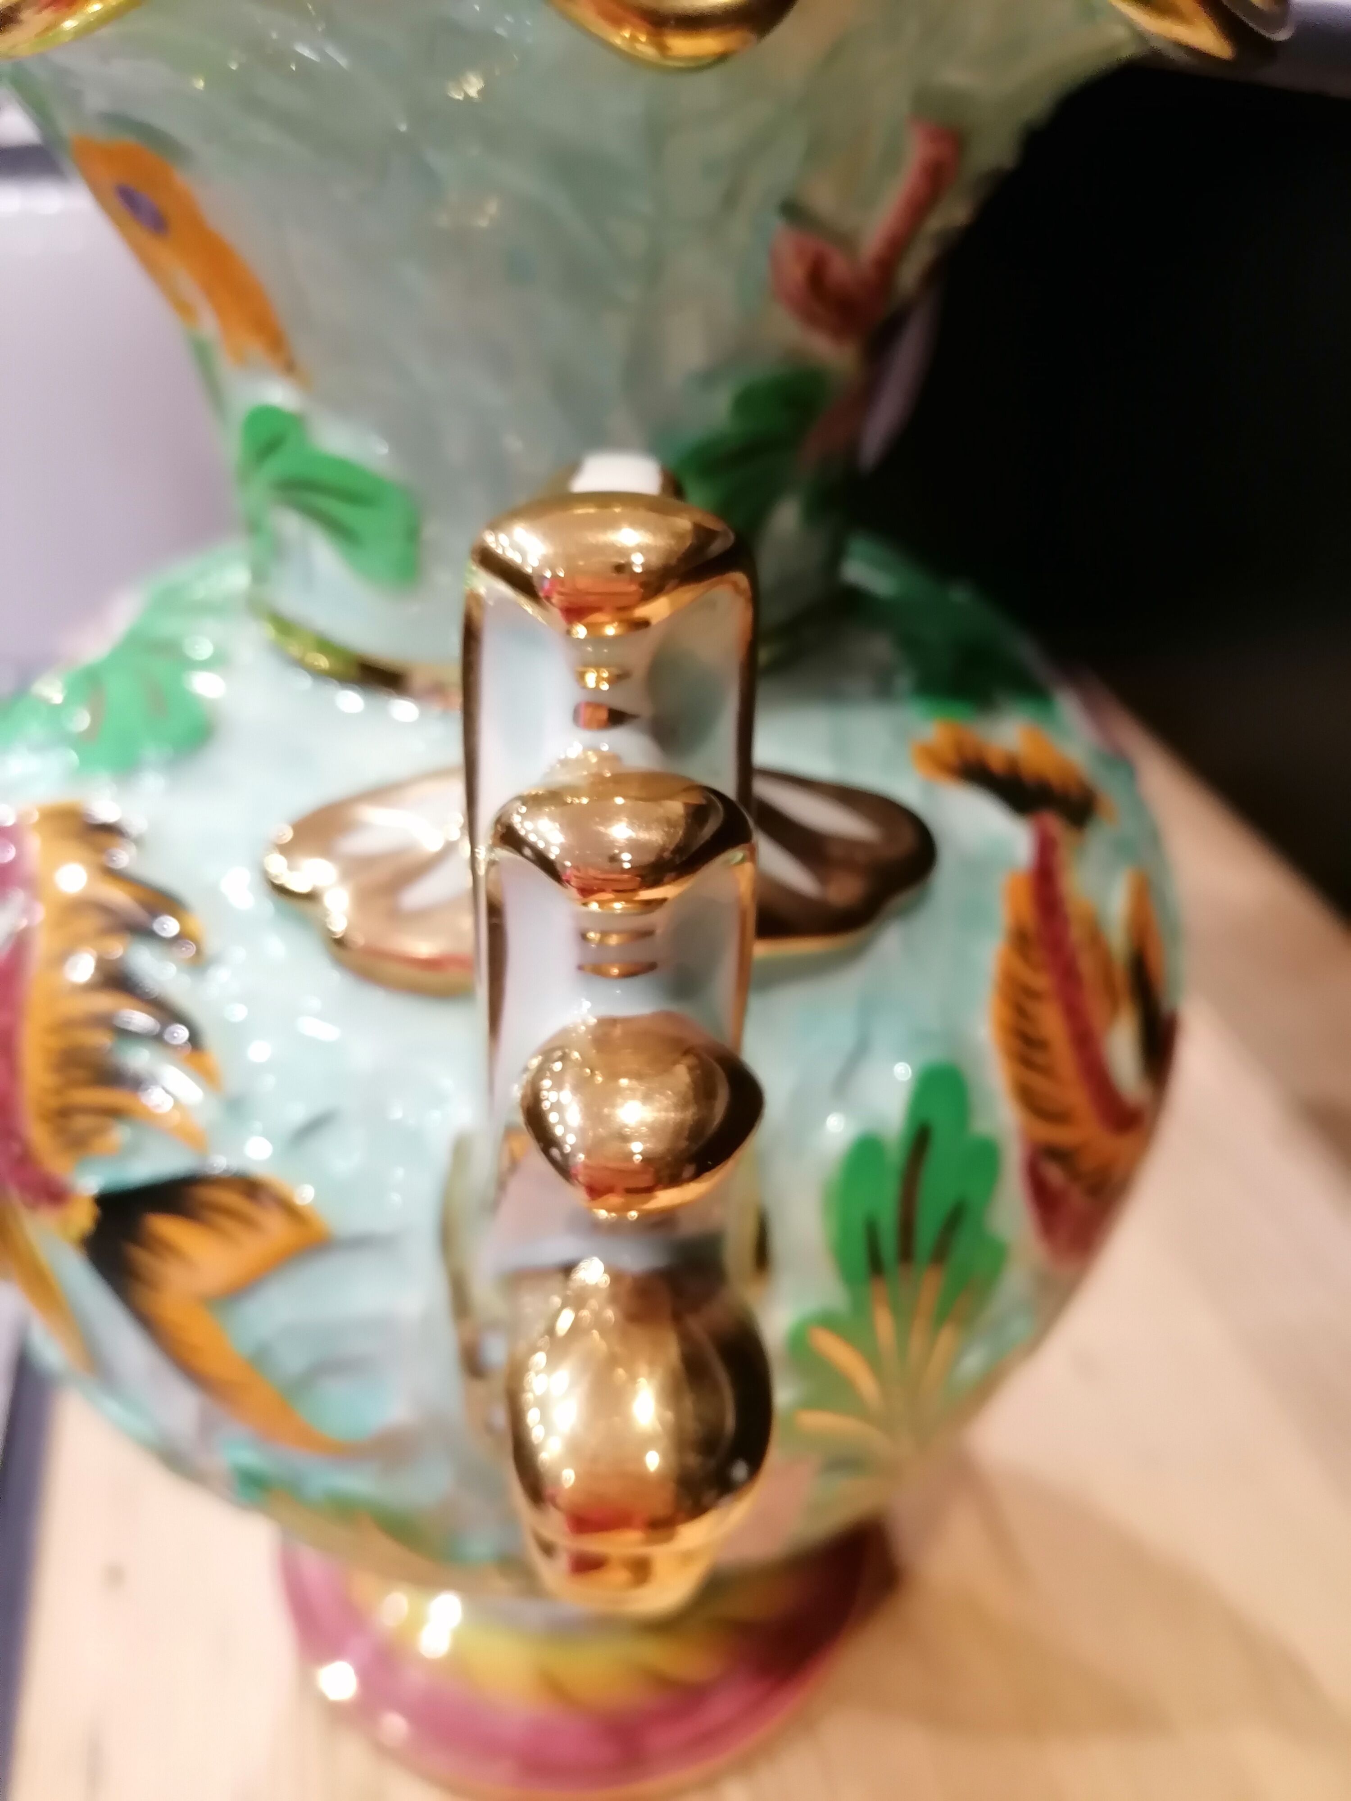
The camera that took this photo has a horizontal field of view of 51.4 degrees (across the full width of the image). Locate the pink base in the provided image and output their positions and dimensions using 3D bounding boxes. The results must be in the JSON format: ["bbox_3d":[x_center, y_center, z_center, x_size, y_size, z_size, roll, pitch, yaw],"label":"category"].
[{"bbox_3d":[-0.019,0.110,0.285,0.121,0.033,0.121,1,31,0],"label":"pink base"}]

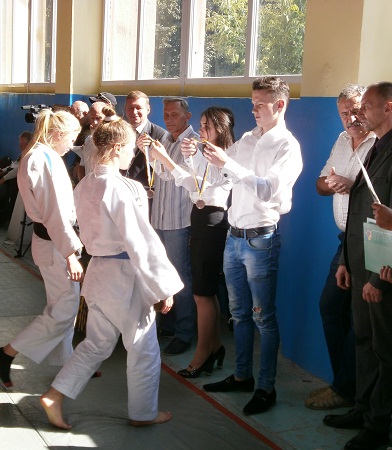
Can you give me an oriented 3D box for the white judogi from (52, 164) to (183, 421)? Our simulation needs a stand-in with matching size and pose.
[{"bbox_3d":[-0.400,0.341,4.002,0.550,1.250,0.500,-3,10,-33],"label":"white judogi"}]

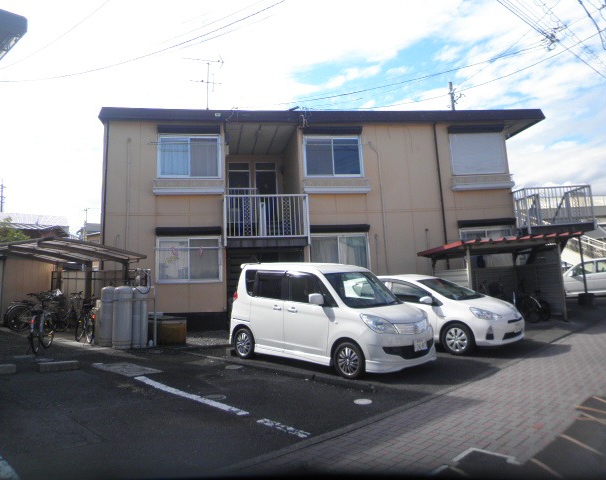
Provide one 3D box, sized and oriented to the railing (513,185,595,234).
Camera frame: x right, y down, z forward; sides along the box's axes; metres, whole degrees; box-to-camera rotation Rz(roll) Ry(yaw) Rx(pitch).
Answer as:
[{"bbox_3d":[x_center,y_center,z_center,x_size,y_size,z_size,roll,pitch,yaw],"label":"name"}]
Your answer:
[{"bbox_3d":[7.543,-0.896,14.906,2.408,1.252,1.000,-1,-8,-6],"label":"railing"}]

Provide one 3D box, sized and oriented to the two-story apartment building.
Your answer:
[{"bbox_3d":[0.528,-0.138,17.263,12.814,6.085,8.000,-1,-8,-6],"label":"two-story apartment building"}]

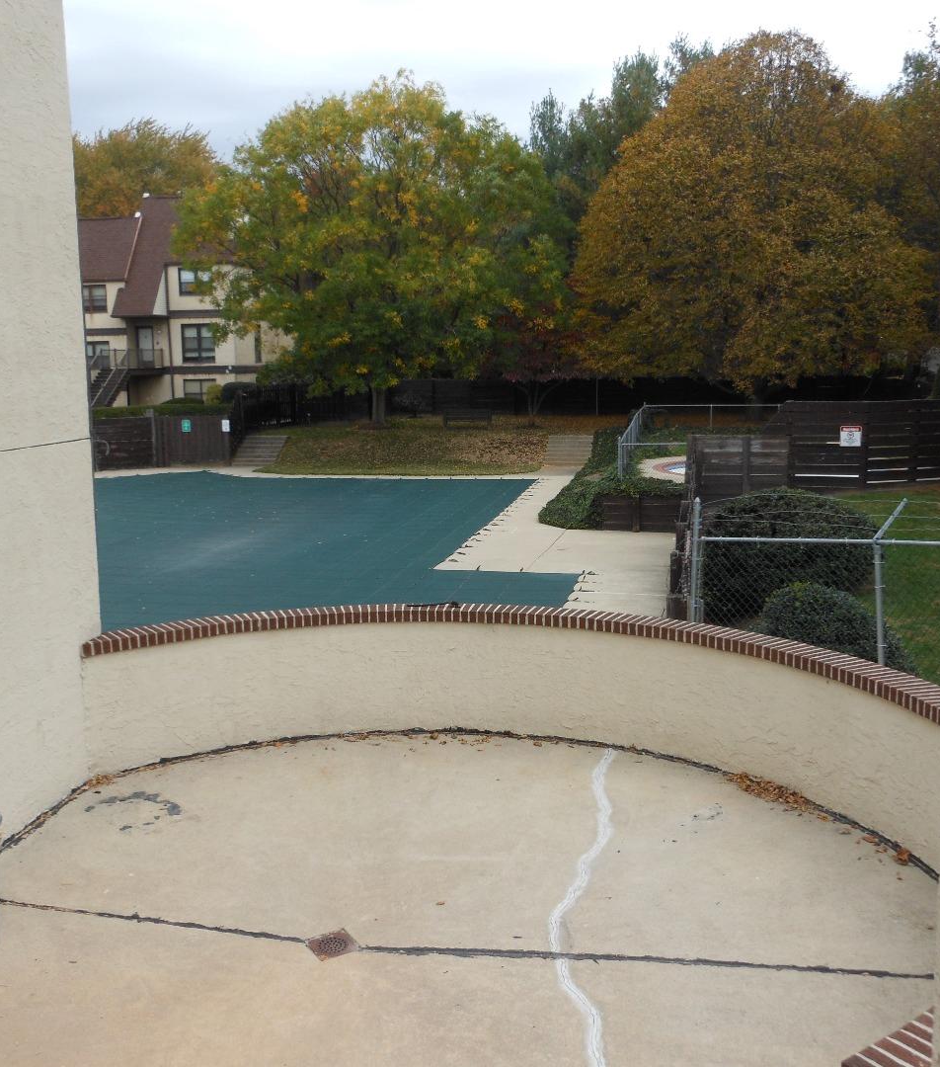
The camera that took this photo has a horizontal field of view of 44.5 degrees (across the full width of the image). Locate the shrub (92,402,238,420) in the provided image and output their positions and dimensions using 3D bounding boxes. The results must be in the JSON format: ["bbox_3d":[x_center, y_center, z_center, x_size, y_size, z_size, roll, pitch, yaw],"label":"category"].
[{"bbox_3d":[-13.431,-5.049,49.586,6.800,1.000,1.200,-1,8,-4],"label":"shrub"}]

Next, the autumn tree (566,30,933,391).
[{"bbox_3d":[13.069,-13.969,53.303,16.310,17.440,14.500,-1,8,0],"label":"autumn tree"}]

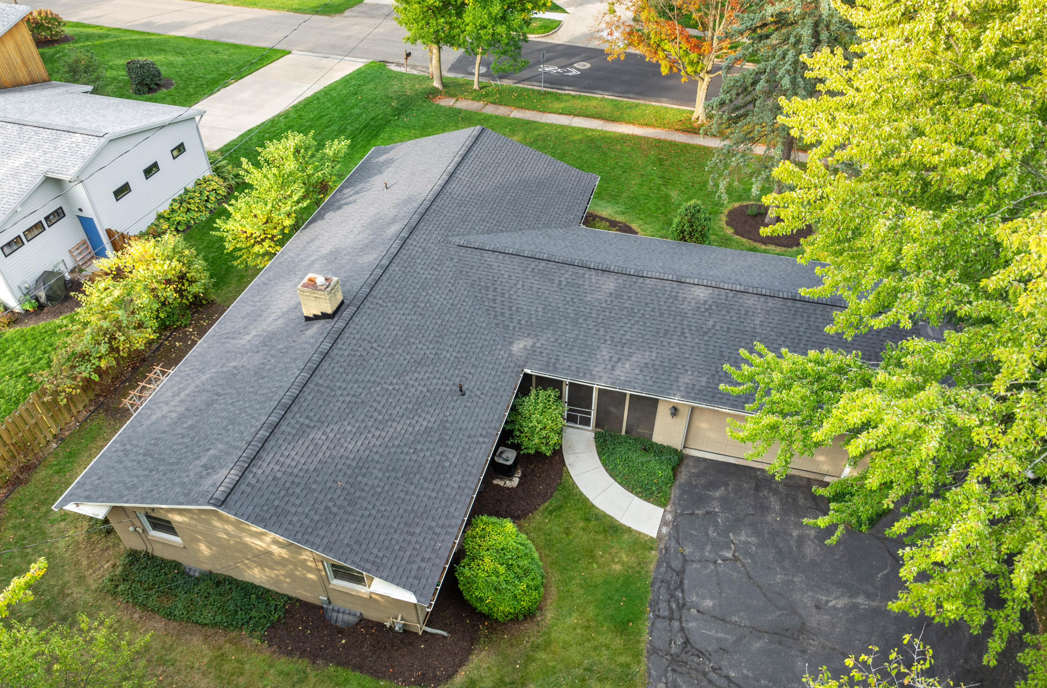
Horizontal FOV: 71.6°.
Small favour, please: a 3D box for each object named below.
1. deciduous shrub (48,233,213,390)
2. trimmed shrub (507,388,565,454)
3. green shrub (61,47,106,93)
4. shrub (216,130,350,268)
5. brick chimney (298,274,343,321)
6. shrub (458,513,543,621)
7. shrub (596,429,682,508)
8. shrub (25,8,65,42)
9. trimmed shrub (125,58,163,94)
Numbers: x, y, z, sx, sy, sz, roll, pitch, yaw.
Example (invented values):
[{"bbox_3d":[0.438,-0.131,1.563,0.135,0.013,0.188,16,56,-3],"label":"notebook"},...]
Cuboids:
[{"bbox_3d":[-13.653,-1.117,25.625,3.200,3.400,7.000,11,43,11],"label":"deciduous shrub"},{"bbox_3d":[0.355,2.443,22.804,1.850,2.100,1.900,0,42,0],"label":"trimmed shrub"},{"bbox_3d":[-26.074,-16.165,43.132,2.100,2.350,2.100,11,43,11],"label":"green shrub"},{"bbox_3d":[-9.972,-5.875,30.443,3.900,4.000,6.900,11,43,11],"label":"shrub"},{"bbox_3d":[-6.090,-1.339,21.940,1.040,1.270,0.900,11,43,11],"label":"brick chimney"},{"bbox_3d":[-0.607,5.855,19.045,2.300,2.100,2.500,0,42,0],"label":"shrub"},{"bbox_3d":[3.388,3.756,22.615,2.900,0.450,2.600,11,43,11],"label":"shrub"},{"bbox_3d":[-32.549,-21.662,49.376,2.200,2.000,2.200,11,43,11],"label":"shrub"},{"bbox_3d":[-22.585,-15.894,43.201,1.750,1.900,1.750,11,43,11],"label":"trimmed shrub"}]

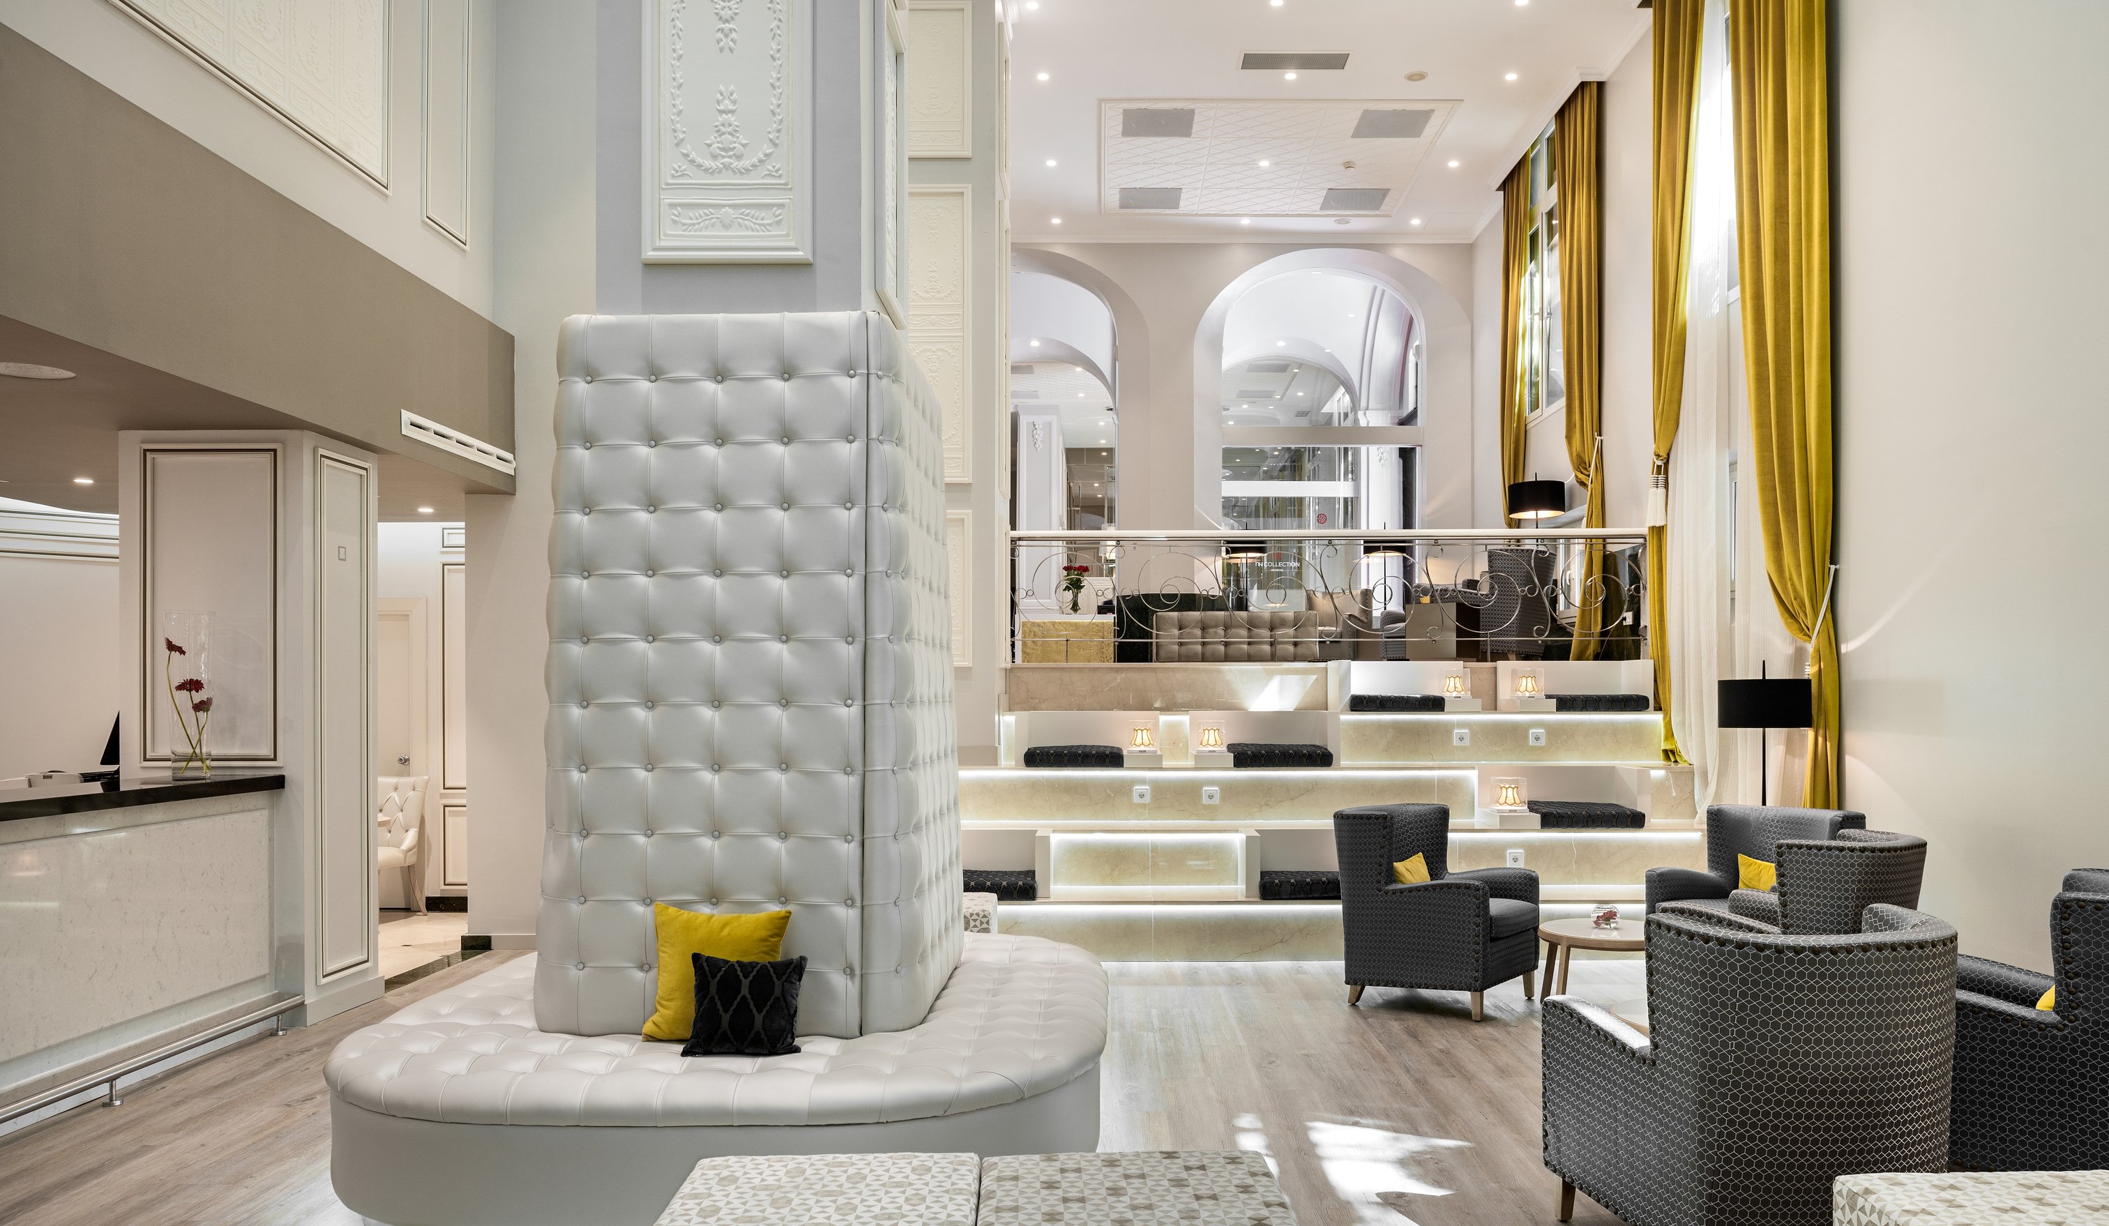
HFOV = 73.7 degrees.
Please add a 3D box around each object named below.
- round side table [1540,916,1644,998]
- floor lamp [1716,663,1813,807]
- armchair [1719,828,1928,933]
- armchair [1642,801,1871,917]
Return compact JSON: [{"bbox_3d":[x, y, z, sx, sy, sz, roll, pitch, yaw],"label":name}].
[{"bbox_3d":[2.225,1.495,5.620,0.570,0.455,0.570,0,-2,0],"label":"round side table"},{"bbox_3d":[3.504,1.024,6.930,0.460,1.550,0.460,0,-2,0],"label":"floor lamp"},{"bbox_3d":[2.654,1.246,5.100,0.680,0.890,0.710,2,-2,-45],"label":"armchair"},{"bbox_3d":[3.060,1.301,6.080,0.710,0.890,0.680,1,-2,-34],"label":"armchair"}]

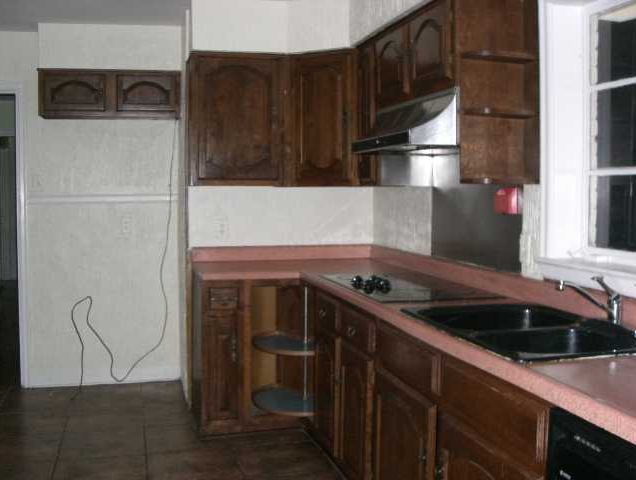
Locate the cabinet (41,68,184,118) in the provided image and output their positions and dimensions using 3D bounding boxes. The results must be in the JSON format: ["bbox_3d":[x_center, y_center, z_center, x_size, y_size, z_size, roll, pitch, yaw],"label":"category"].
[{"bbox_3d":[-1.352,-0.946,4.609,0.881,0.294,0.297,-1,4,-16],"label":"cabinet"}]

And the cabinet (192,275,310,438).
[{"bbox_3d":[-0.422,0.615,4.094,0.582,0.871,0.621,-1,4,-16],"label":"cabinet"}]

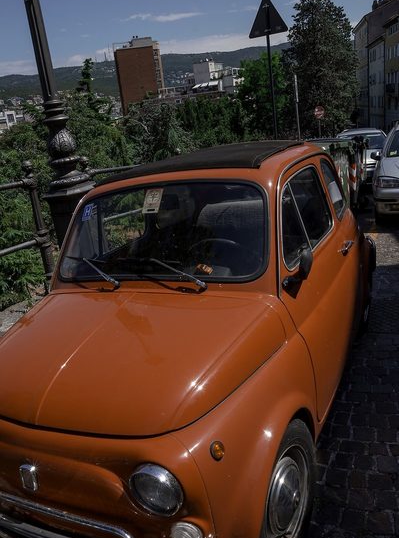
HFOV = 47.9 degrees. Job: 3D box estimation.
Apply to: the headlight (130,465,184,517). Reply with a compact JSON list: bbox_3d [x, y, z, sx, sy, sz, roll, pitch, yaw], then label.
[{"bbox_3d":[-0.102,0.553,1.140,0.155,0.155,0.070,-2,14,25],"label":"headlight"}]

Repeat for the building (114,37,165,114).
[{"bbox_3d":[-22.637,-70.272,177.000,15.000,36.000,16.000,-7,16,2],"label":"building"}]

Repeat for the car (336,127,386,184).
[{"bbox_3d":[4.815,-3.347,13.200,1.680,1.470,3.900,1,18,27],"label":"car"}]

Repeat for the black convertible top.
[{"bbox_3d":[0.030,-0.542,2.339,0.880,0.090,0.800,-1,18,28],"label":"black convertible top"}]

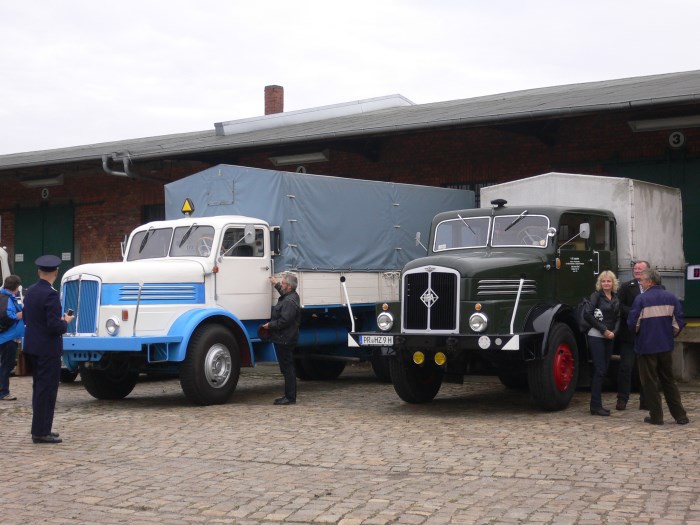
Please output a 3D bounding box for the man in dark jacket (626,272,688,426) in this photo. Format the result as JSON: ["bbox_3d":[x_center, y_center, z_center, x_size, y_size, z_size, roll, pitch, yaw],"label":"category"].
[{"bbox_3d":[3.439,0.940,13.817,0.560,1.746,0.380,0,-1,-23],"label":"man in dark jacket"}]

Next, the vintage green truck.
[{"bbox_3d":[2.560,0.284,17.241,2.450,3.180,5.750,-1,-1,34],"label":"vintage green truck"}]

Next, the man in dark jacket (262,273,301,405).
[{"bbox_3d":[-0.909,1.020,16.617,0.500,1.756,0.480,-1,-1,9],"label":"man in dark jacket"}]

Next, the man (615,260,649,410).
[{"bbox_3d":[3.528,0.900,15.218,0.520,1.836,0.350,-1,-1,-12],"label":"man"}]

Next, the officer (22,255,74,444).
[{"bbox_3d":[-3.111,0.881,12.768,0.440,1.908,0.470,0,-1,-41],"label":"officer"}]

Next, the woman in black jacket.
[{"bbox_3d":[3.029,0.963,14.767,0.460,1.710,0.350,0,-1,-34],"label":"woman in black jacket"}]

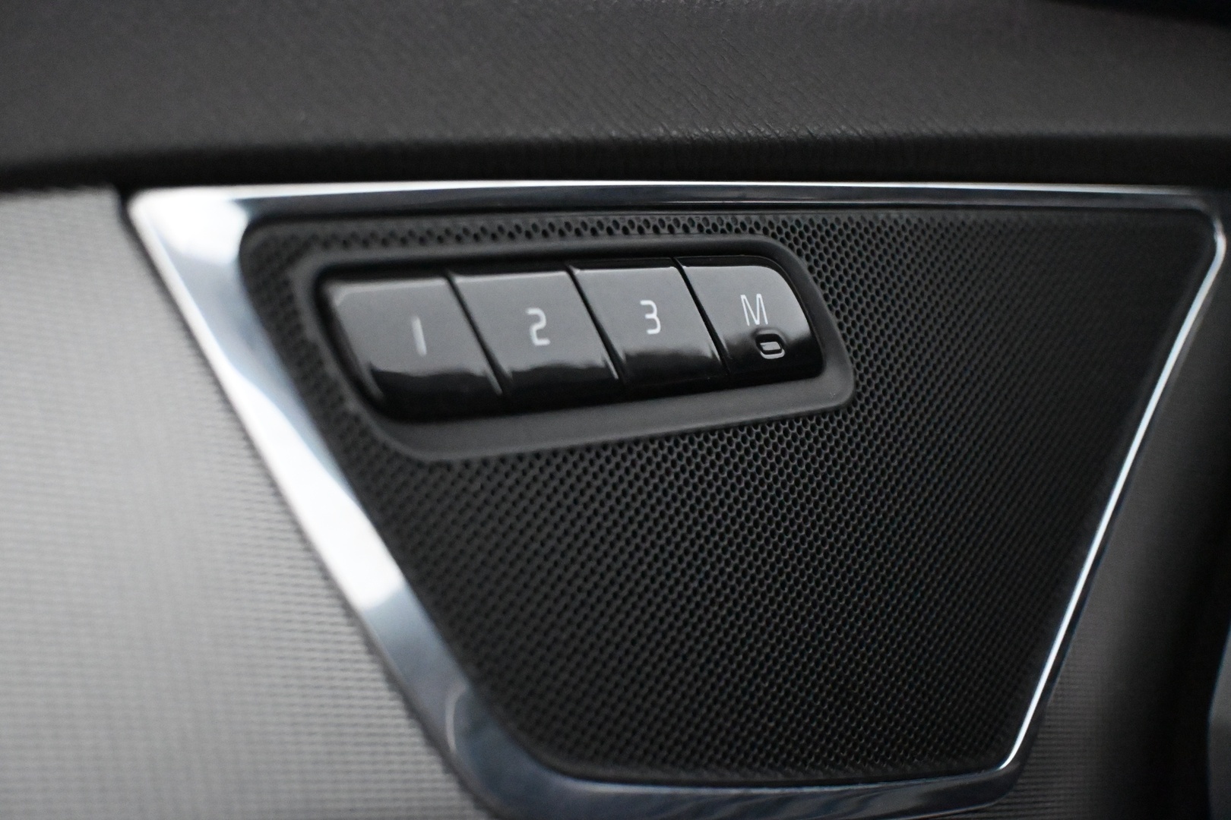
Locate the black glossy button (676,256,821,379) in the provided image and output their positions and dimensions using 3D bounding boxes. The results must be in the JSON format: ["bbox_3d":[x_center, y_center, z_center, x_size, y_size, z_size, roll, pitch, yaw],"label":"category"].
[{"bbox_3d":[0.018,-0.013,0.285,0.024,0.018,0.007,-7,-5,-42],"label":"black glossy button"}]

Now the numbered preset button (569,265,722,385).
[{"bbox_3d":[0.003,-0.012,0.271,0.024,0.018,0.007,-7,-5,-42],"label":"numbered preset button"}]

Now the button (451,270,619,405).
[{"bbox_3d":[-0.012,-0.009,0.257,0.024,0.018,0.007,-7,-5,-42],"label":"button"}]

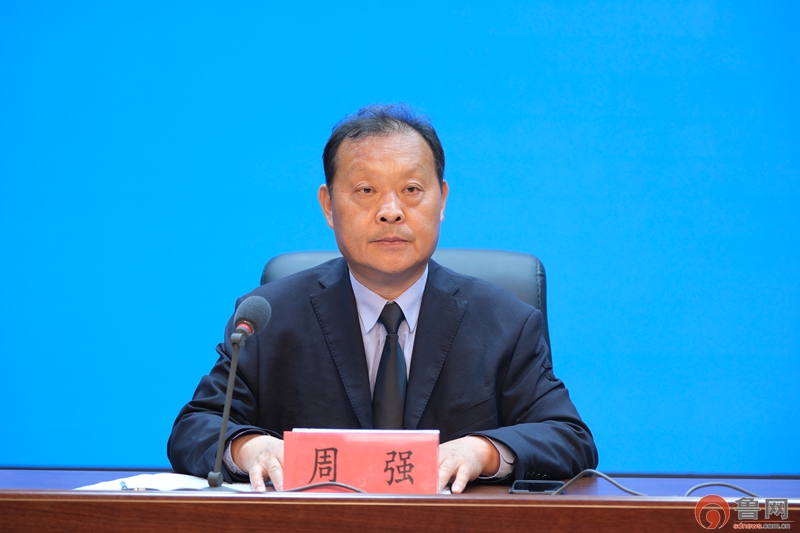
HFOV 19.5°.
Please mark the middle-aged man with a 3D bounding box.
[{"bbox_3d":[-0.023,0.410,3.290,0.590,1.280,0.680,1,0,-1],"label":"middle-aged man"}]

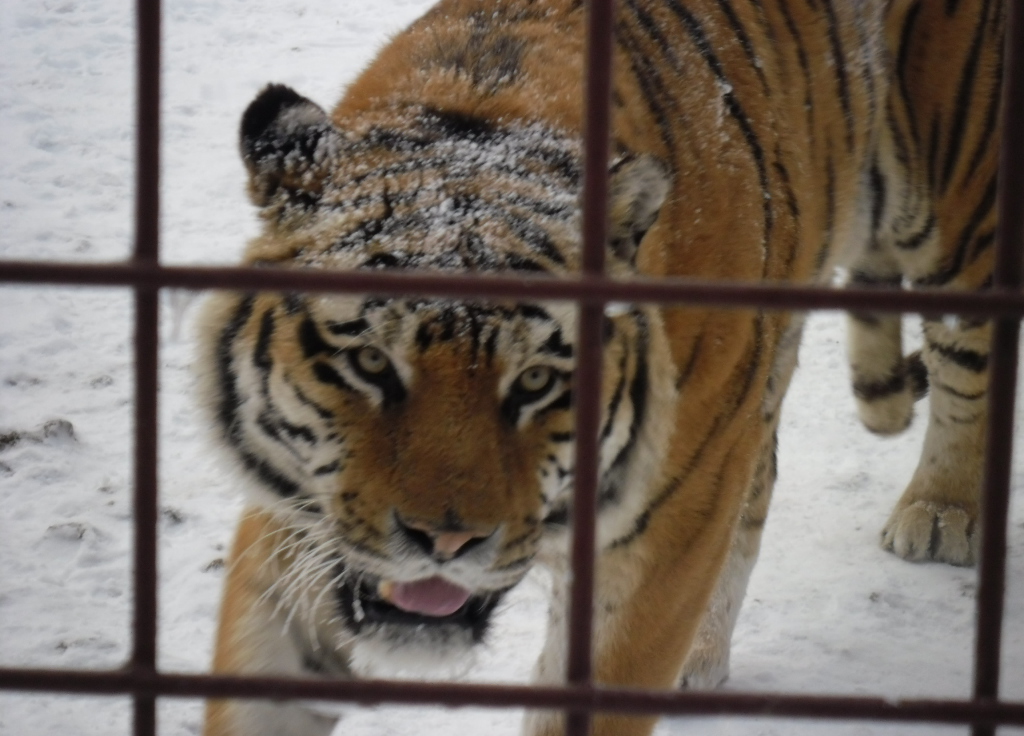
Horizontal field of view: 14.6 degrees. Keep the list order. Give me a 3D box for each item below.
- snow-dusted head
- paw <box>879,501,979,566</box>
[{"bbox_3d":[-0.062,0.007,3.300,0.390,0.420,0.400,6,18,-6],"label":"snow-dusted head"},{"bbox_3d":[0.524,0.184,4.843,0.131,0.075,0.150,5,12,13],"label":"paw"}]

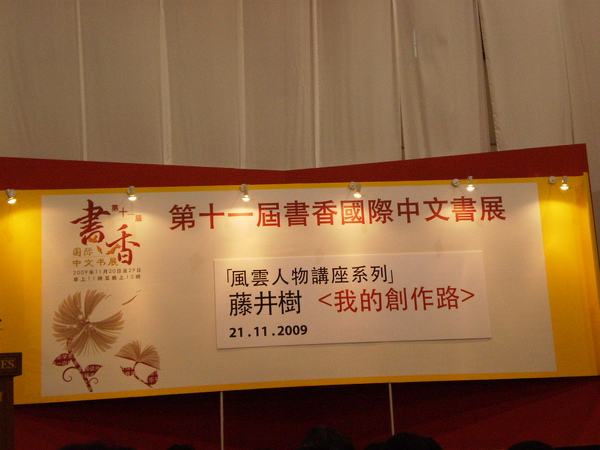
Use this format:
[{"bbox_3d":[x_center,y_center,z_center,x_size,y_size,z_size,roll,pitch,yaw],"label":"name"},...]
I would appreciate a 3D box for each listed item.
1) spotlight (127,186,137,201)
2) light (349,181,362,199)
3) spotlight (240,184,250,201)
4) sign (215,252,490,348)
[{"bbox_3d":[-1.598,-0.296,10.518,0.095,0.150,0.170,-2,-13,-7],"label":"spotlight"},{"bbox_3d":[0.539,-0.342,10.772,0.135,0.160,0.170,-2,-13,-7],"label":"light"},{"bbox_3d":[-0.523,-0.309,10.644,0.095,0.160,0.170,-2,-13,-7],"label":"spotlight"},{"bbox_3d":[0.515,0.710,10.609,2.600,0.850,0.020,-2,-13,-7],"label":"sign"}]

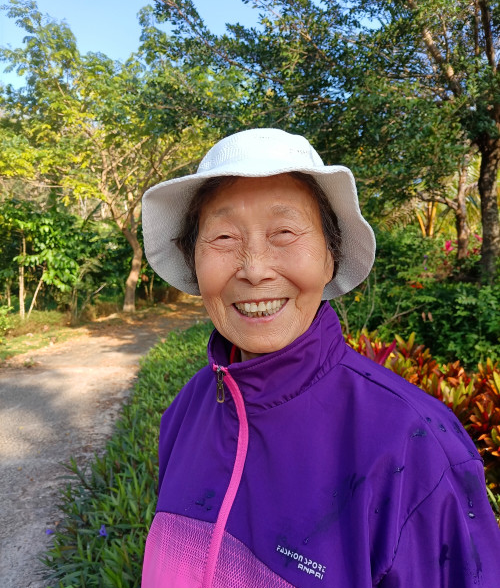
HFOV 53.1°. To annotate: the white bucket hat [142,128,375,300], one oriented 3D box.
[{"bbox_3d":[0.012,-0.107,0.610,0.285,0.150,0.285,-6,-17,6],"label":"white bucket hat"}]

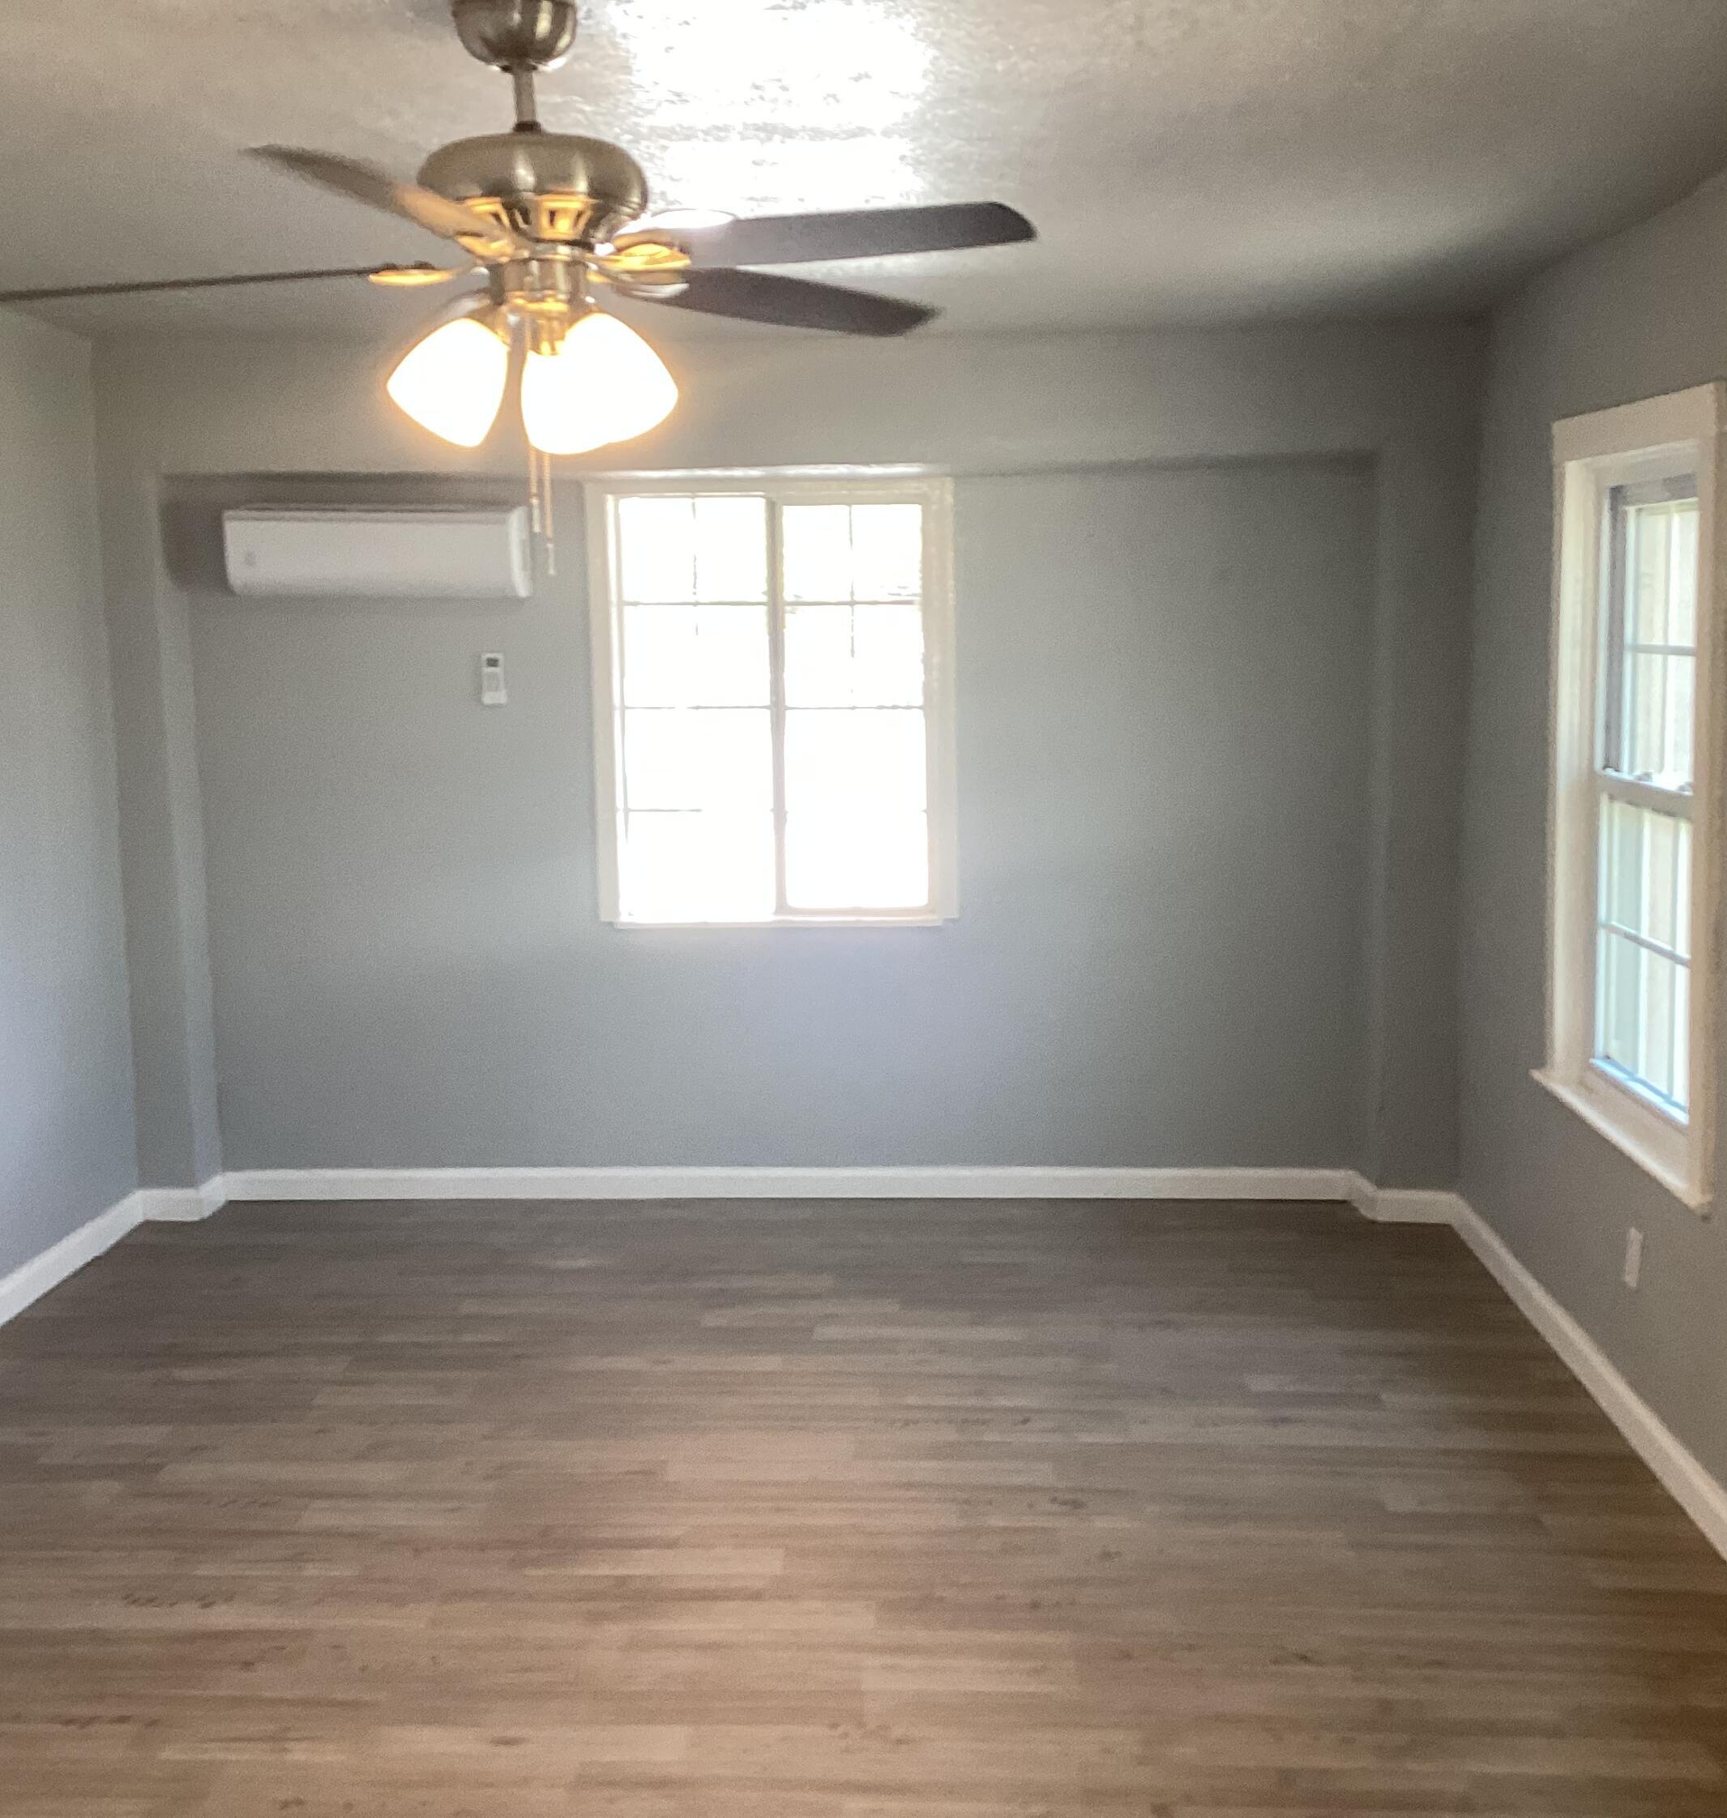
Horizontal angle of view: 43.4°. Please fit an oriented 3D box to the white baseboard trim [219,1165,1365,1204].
[{"bbox_3d":[-0.232,0.795,6.274,3.275,0.091,0.015,0,7,3],"label":"white baseboard trim"}]

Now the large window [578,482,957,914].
[{"bbox_3d":[-0.249,-0.583,6.142,1.028,1.237,0.100,0,7,3],"label":"large window"}]

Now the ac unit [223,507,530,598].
[{"bbox_3d":[-1.343,-0.985,6.020,0.802,0.256,0.200,0,7,3],"label":"ac unit"}]

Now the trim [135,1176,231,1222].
[{"bbox_3d":[-1.952,0.822,6.235,0.197,0.091,0.253,0,7,3],"label":"trim"}]

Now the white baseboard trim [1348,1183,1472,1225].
[{"bbox_3d":[1.508,0.801,6.046,0.257,0.091,0.253,0,7,3],"label":"white baseboard trim"}]

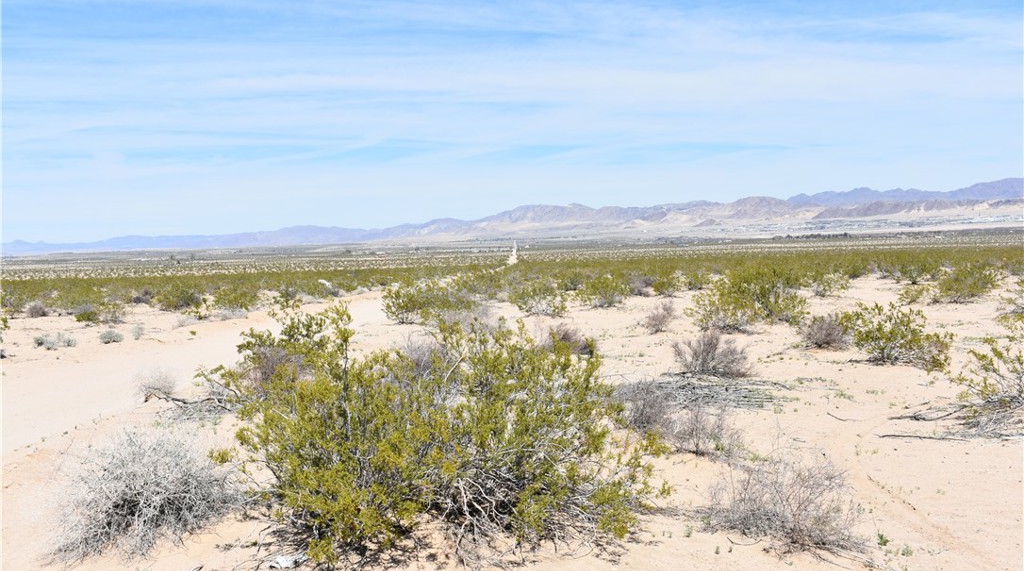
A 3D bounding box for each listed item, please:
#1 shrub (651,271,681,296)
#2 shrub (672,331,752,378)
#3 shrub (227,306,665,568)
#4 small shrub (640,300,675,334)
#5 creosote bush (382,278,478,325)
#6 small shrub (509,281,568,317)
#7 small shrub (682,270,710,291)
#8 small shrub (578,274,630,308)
[{"bbox_3d":[5.554,-0.080,40.160,1.060,0.930,0.900,0,2,0],"label":"shrub"},{"bbox_3d":[2.671,0.872,14.791,1.050,0.550,0.900,0,2,10],"label":"shrub"},{"bbox_3d":[-0.421,0.776,6.746,2.630,1.320,2.240,0,2,0],"label":"shrub"},{"bbox_3d":[2.883,0.627,22.017,0.660,0.660,0.560,0,2,0],"label":"small shrub"},{"bbox_3d":[-1.869,0.343,25.466,2.160,1.010,1.830,0,2,0],"label":"creosote bush"},{"bbox_3d":[0.674,0.316,28.243,1.500,0.890,1.270,0,2,0],"label":"small shrub"},{"bbox_3d":[7.674,-0.215,46.160,1.140,0.820,0.970,0,2,0],"label":"small shrub"},{"bbox_3d":[2.671,0.161,32.061,1.470,0.960,1.250,0,2,0],"label":"small shrub"}]

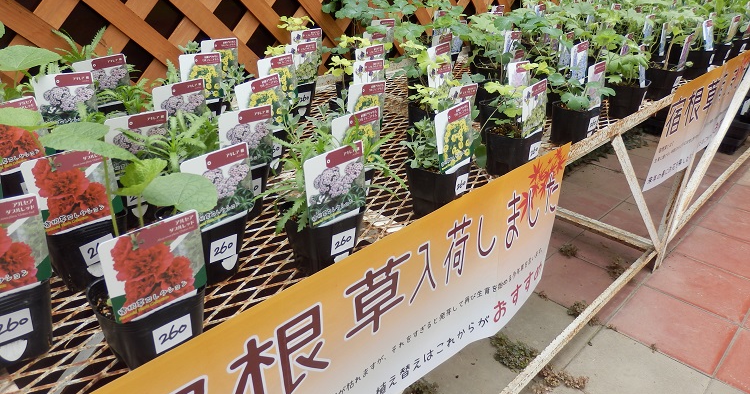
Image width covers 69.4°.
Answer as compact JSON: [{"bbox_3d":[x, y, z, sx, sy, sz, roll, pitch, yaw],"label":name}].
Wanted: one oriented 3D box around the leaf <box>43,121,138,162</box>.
[{"bbox_3d":[-0.209,-0.040,0.394,0.068,0.023,0.050,-12,30,-26],"label":"leaf"}]

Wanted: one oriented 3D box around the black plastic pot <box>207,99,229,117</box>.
[{"bbox_3d":[-0.316,-0.138,0.974,0.074,0.078,0.074,1,27,-1],"label":"black plastic pot"}]

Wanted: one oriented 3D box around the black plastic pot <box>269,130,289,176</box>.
[{"bbox_3d":[-0.181,-0.073,0.853,0.074,0.078,0.074,1,27,-1],"label":"black plastic pot"}]

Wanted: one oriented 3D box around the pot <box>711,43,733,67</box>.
[{"bbox_3d":[1.023,-0.425,1.635,0.074,0.078,0.074,23,34,36],"label":"pot"}]

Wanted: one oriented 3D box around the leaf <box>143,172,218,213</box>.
[{"bbox_3d":[-0.157,-0.004,0.438,0.056,0.019,0.048,-8,28,-20],"label":"leaf"}]

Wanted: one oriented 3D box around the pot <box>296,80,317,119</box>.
[{"bbox_3d":[-0.172,-0.206,1.140,0.079,0.076,0.079,1,26,-1],"label":"pot"}]

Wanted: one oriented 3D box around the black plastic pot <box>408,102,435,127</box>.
[{"bbox_3d":[0.102,-0.128,0.981,0.074,0.078,0.074,23,34,36],"label":"black plastic pot"}]

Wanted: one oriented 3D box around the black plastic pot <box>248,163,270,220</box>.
[{"bbox_3d":[-0.194,-0.015,0.754,0.079,0.076,0.079,1,26,-1],"label":"black plastic pot"}]

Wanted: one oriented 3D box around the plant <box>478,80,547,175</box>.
[{"bbox_3d":[0.228,-0.113,0.887,0.091,0.151,0.091,-22,35,-38],"label":"plant"}]

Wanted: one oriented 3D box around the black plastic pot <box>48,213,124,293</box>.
[{"bbox_3d":[-0.319,0.057,0.605,0.079,0.076,0.079,1,26,-1],"label":"black plastic pot"}]

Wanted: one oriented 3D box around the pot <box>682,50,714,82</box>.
[{"bbox_3d":[0.901,-0.377,1.536,0.079,0.076,0.079,-22,35,-38],"label":"pot"}]

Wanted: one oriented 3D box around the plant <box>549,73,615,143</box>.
[{"bbox_3d":[0.385,-0.173,1.025,0.093,0.144,0.091,-22,35,-38],"label":"plant"}]

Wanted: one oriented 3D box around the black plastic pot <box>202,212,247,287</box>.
[{"bbox_3d":[-0.188,0.051,0.605,0.074,0.078,0.074,1,27,-1],"label":"black plastic pot"}]

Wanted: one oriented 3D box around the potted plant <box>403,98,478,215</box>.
[{"bbox_3d":[0.086,-0.053,0.725,0.081,0.172,0.083,22,33,35],"label":"potted plant"}]

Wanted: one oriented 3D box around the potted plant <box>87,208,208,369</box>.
[{"bbox_3d":[-0.200,0.082,0.475,0.083,0.151,0.083,-22,35,-38],"label":"potted plant"}]

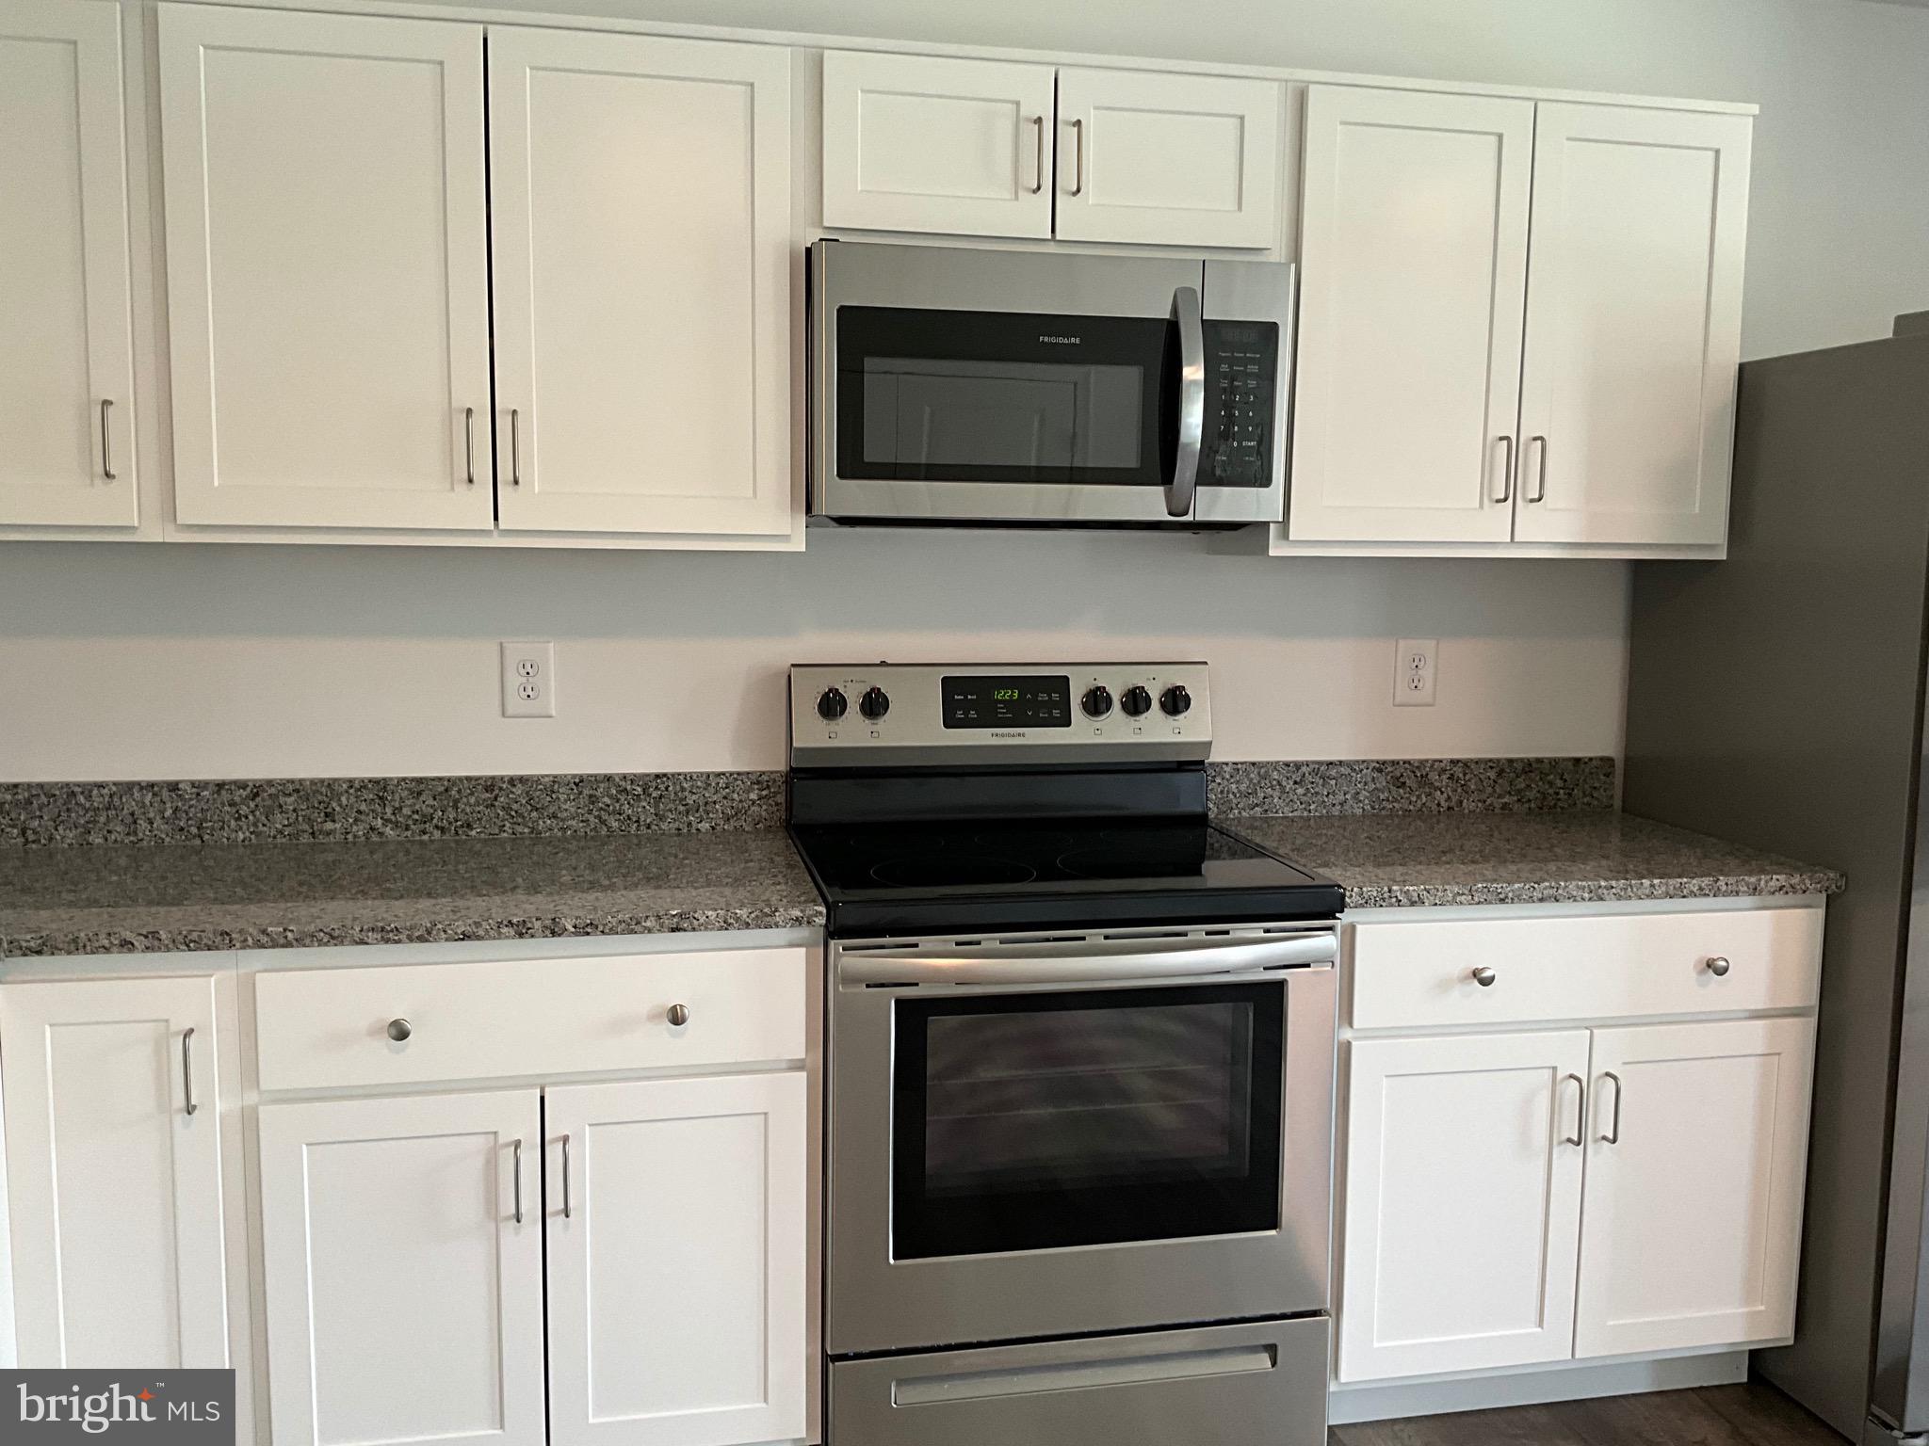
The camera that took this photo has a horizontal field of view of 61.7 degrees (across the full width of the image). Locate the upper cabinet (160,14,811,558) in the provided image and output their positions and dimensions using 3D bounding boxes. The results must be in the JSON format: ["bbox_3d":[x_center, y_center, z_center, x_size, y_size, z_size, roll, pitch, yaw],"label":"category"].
[{"bbox_3d":[-0.714,-0.652,2.482,0.914,0.760,0.337,-1,7,-12],"label":"upper cabinet"}]

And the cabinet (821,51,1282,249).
[{"bbox_3d":[0.107,-0.893,2.627,0.760,0.296,0.332,-1,7,-12],"label":"cabinet"}]

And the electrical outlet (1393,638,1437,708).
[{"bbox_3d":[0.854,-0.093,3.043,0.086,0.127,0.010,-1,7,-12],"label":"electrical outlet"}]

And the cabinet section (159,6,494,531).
[{"bbox_3d":[-0.932,-0.655,2.457,0.436,0.724,0.320,-1,6,-12],"label":"cabinet section"}]

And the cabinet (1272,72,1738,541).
[{"bbox_3d":[0.888,-0.672,2.813,0.839,0.760,0.337,-1,7,-12],"label":"cabinet"}]

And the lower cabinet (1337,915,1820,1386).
[{"bbox_3d":[0.904,0.642,2.816,0.836,0.805,0.642,-1,7,-12],"label":"lower cabinet"}]

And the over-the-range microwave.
[{"bbox_3d":[0.111,-0.525,2.633,0.759,0.413,0.407,-1,7,-12],"label":"over-the-range microwave"}]

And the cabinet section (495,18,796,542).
[{"bbox_3d":[-0.505,-0.660,2.544,0.435,0.724,0.320,-1,6,-12],"label":"cabinet section"}]

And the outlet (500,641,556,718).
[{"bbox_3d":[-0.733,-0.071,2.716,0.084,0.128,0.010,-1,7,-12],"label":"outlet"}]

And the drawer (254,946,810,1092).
[{"bbox_3d":[-0.608,0.370,2.362,0.710,0.158,0.445,-1,7,-12],"label":"drawer"}]

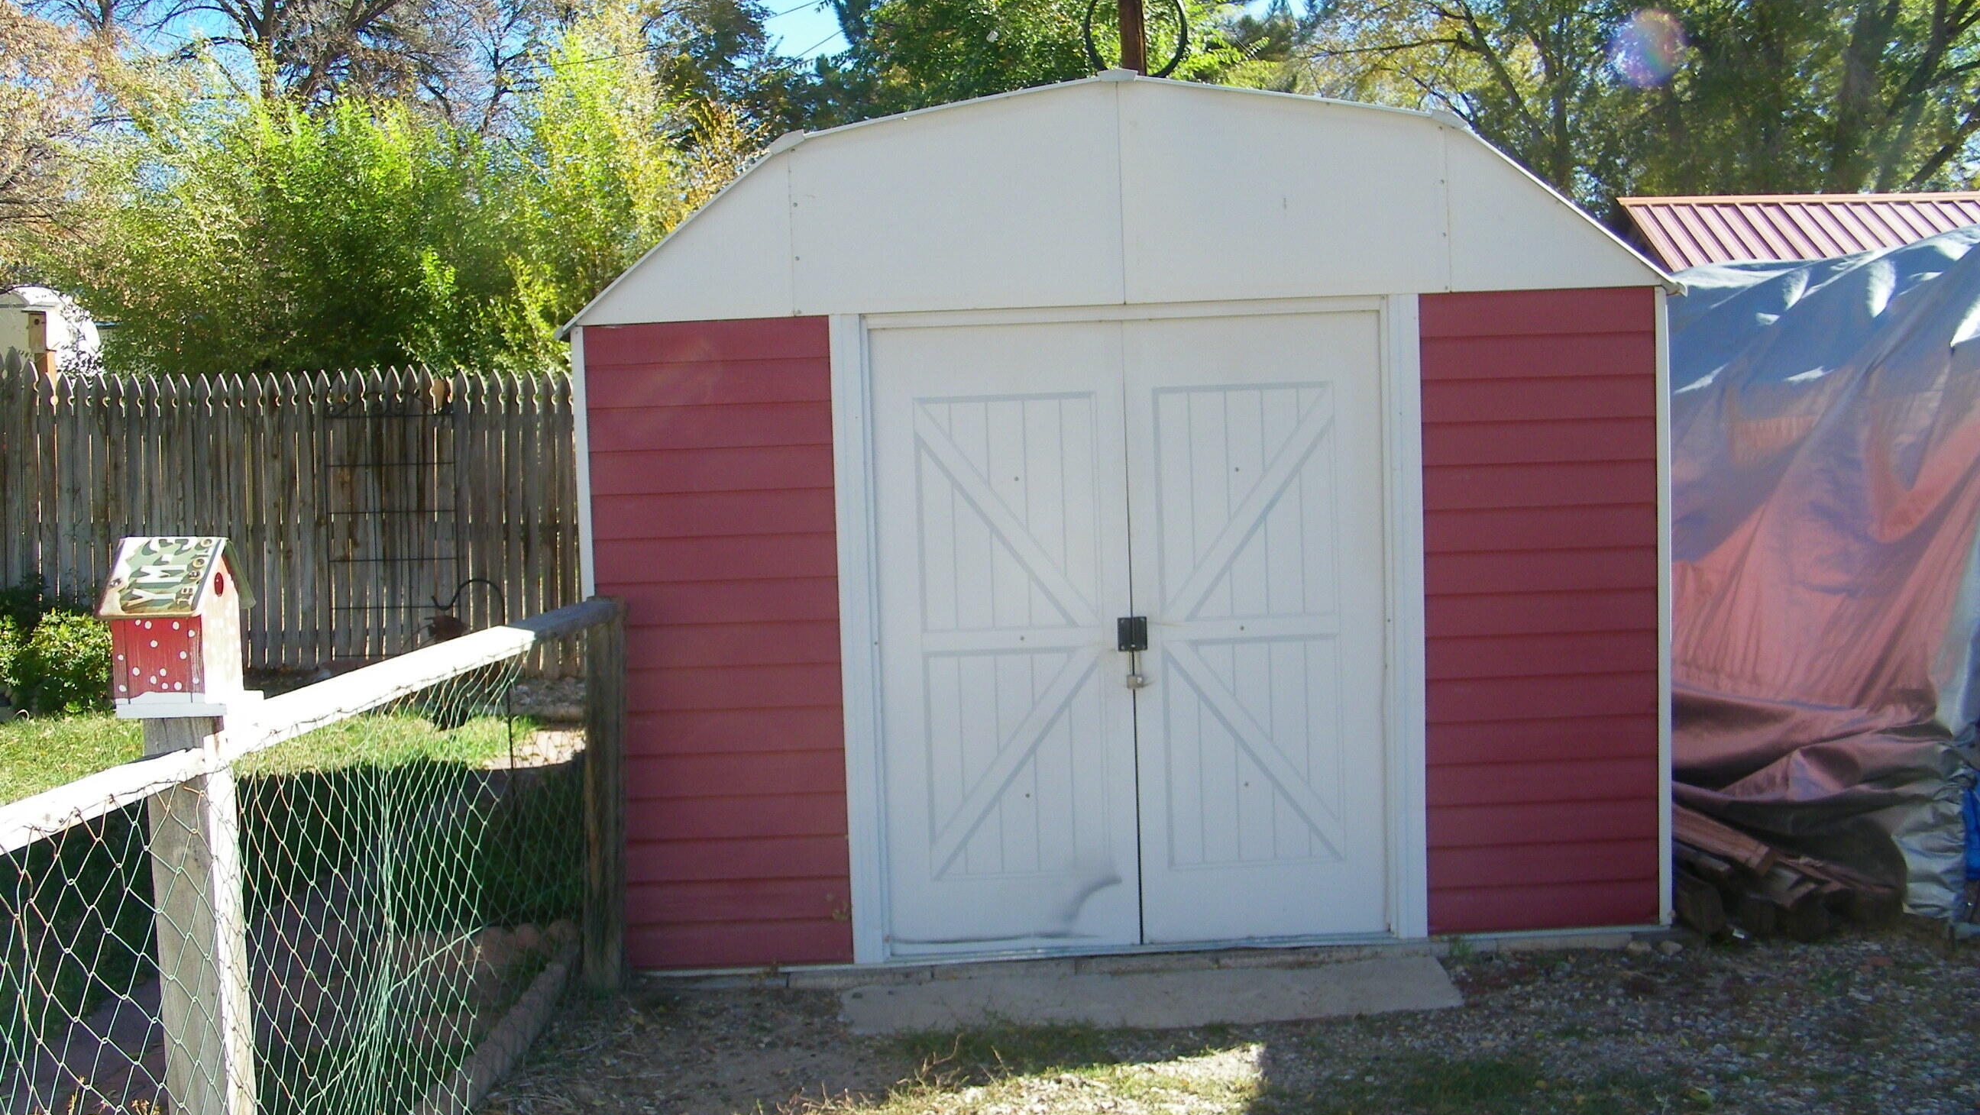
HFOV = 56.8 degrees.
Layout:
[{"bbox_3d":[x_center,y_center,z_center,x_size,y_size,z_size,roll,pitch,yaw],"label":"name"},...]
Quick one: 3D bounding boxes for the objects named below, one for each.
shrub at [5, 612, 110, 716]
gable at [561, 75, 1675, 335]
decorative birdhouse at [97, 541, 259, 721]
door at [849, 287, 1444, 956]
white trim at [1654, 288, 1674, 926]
[{"bbox_3d":[-5.202,0.591,10.200,0.650,0.580,0.620,-2,5,0],"label":"shrub"},{"bbox_3d":[0.355,-1.002,4.989,3.090,0.664,0.090,-2,5,-1],"label":"gable"},{"bbox_3d":[-1.250,0.105,2.841,0.183,0.270,0.158,-2,5,7],"label":"decorative birdhouse"},{"bbox_3d":[0.402,0.209,5.107,1.629,1.811,0.070,-2,5,-1],"label":"door"},{"bbox_3d":[1.894,0.151,5.153,0.042,1.810,0.045,-2,5,-1],"label":"white trim"}]

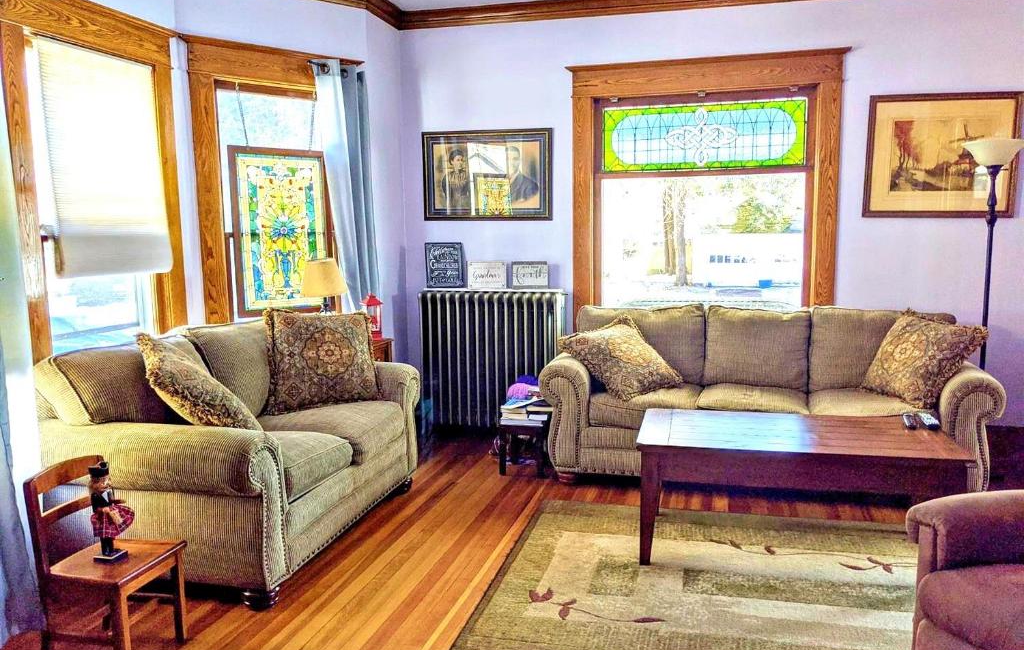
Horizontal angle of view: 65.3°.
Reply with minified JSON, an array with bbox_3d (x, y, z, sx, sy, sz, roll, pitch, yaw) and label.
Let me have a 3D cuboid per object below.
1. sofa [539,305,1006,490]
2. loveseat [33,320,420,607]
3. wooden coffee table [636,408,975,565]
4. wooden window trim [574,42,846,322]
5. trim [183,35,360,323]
[{"bbox_3d":[1.342,0.375,4.424,2.210,0.890,0.940,1,8,14],"label":"sofa"},{"bbox_3d":[-1.113,0.473,3.654,0.900,0.940,1.590,1,8,15],"label":"loveseat"},{"bbox_3d":[1.154,0.690,3.338,1.210,0.510,0.640,1,8,14],"label":"wooden coffee table"},{"bbox_3d":[1.135,-0.740,4.819,1.630,1.680,0.110,1,8,15],"label":"wooden window trim"},{"bbox_3d":[-1.238,-0.661,4.445,1.040,1.680,0.110,-8,10,-43],"label":"trim"}]

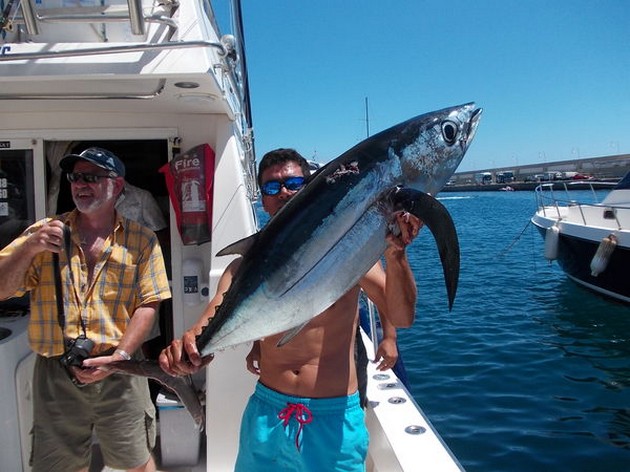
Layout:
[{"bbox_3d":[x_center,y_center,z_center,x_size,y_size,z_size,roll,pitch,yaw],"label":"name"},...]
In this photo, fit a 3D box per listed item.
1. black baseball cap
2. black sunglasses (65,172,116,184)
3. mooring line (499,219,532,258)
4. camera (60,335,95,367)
[{"bbox_3d":[-0.866,-0.303,2.000,0.180,0.125,0.270,2,-2,20],"label":"black baseball cap"},{"bbox_3d":[-0.862,-0.223,1.990,0.143,0.043,0.145,2,3,19],"label":"black sunglasses"},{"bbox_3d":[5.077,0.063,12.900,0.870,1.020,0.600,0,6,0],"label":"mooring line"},{"bbox_3d":[-0.875,0.426,1.880,0.105,0.085,0.120,10,39,28],"label":"camera"}]

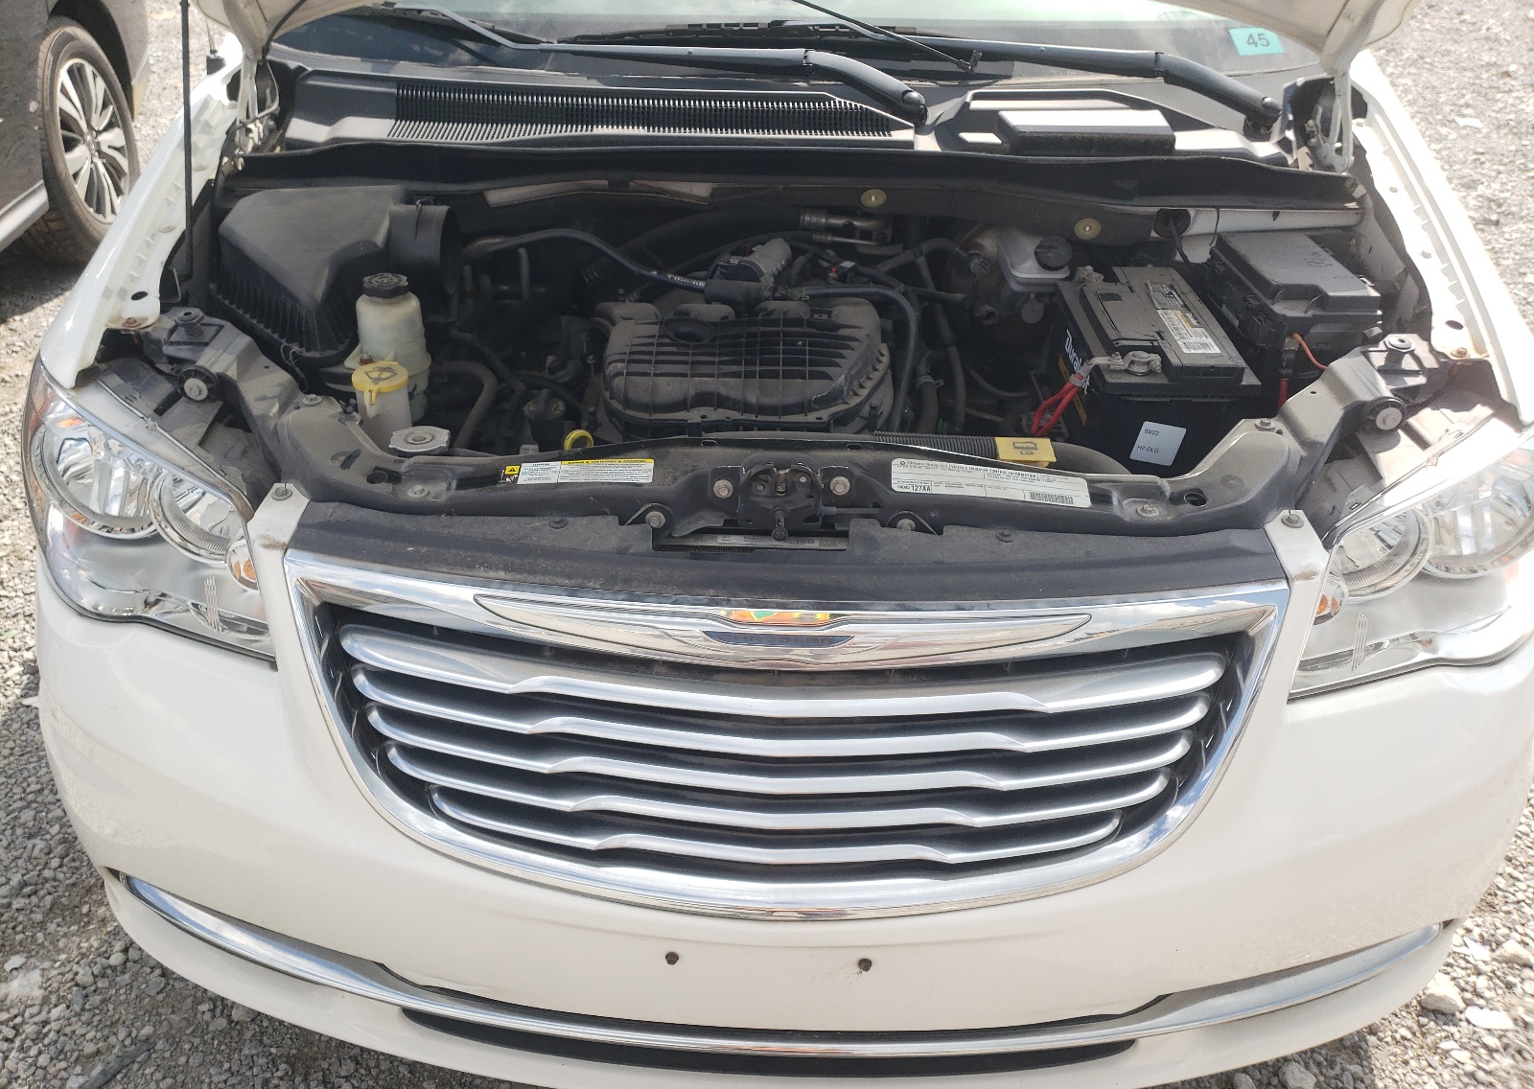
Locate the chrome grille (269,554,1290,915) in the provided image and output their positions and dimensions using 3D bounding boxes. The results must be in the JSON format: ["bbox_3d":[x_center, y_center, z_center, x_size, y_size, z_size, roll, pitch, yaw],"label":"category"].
[{"bbox_3d":[0.009,0.164,1.036,0.885,0.285,0.175,2,34,2],"label":"chrome grille"}]

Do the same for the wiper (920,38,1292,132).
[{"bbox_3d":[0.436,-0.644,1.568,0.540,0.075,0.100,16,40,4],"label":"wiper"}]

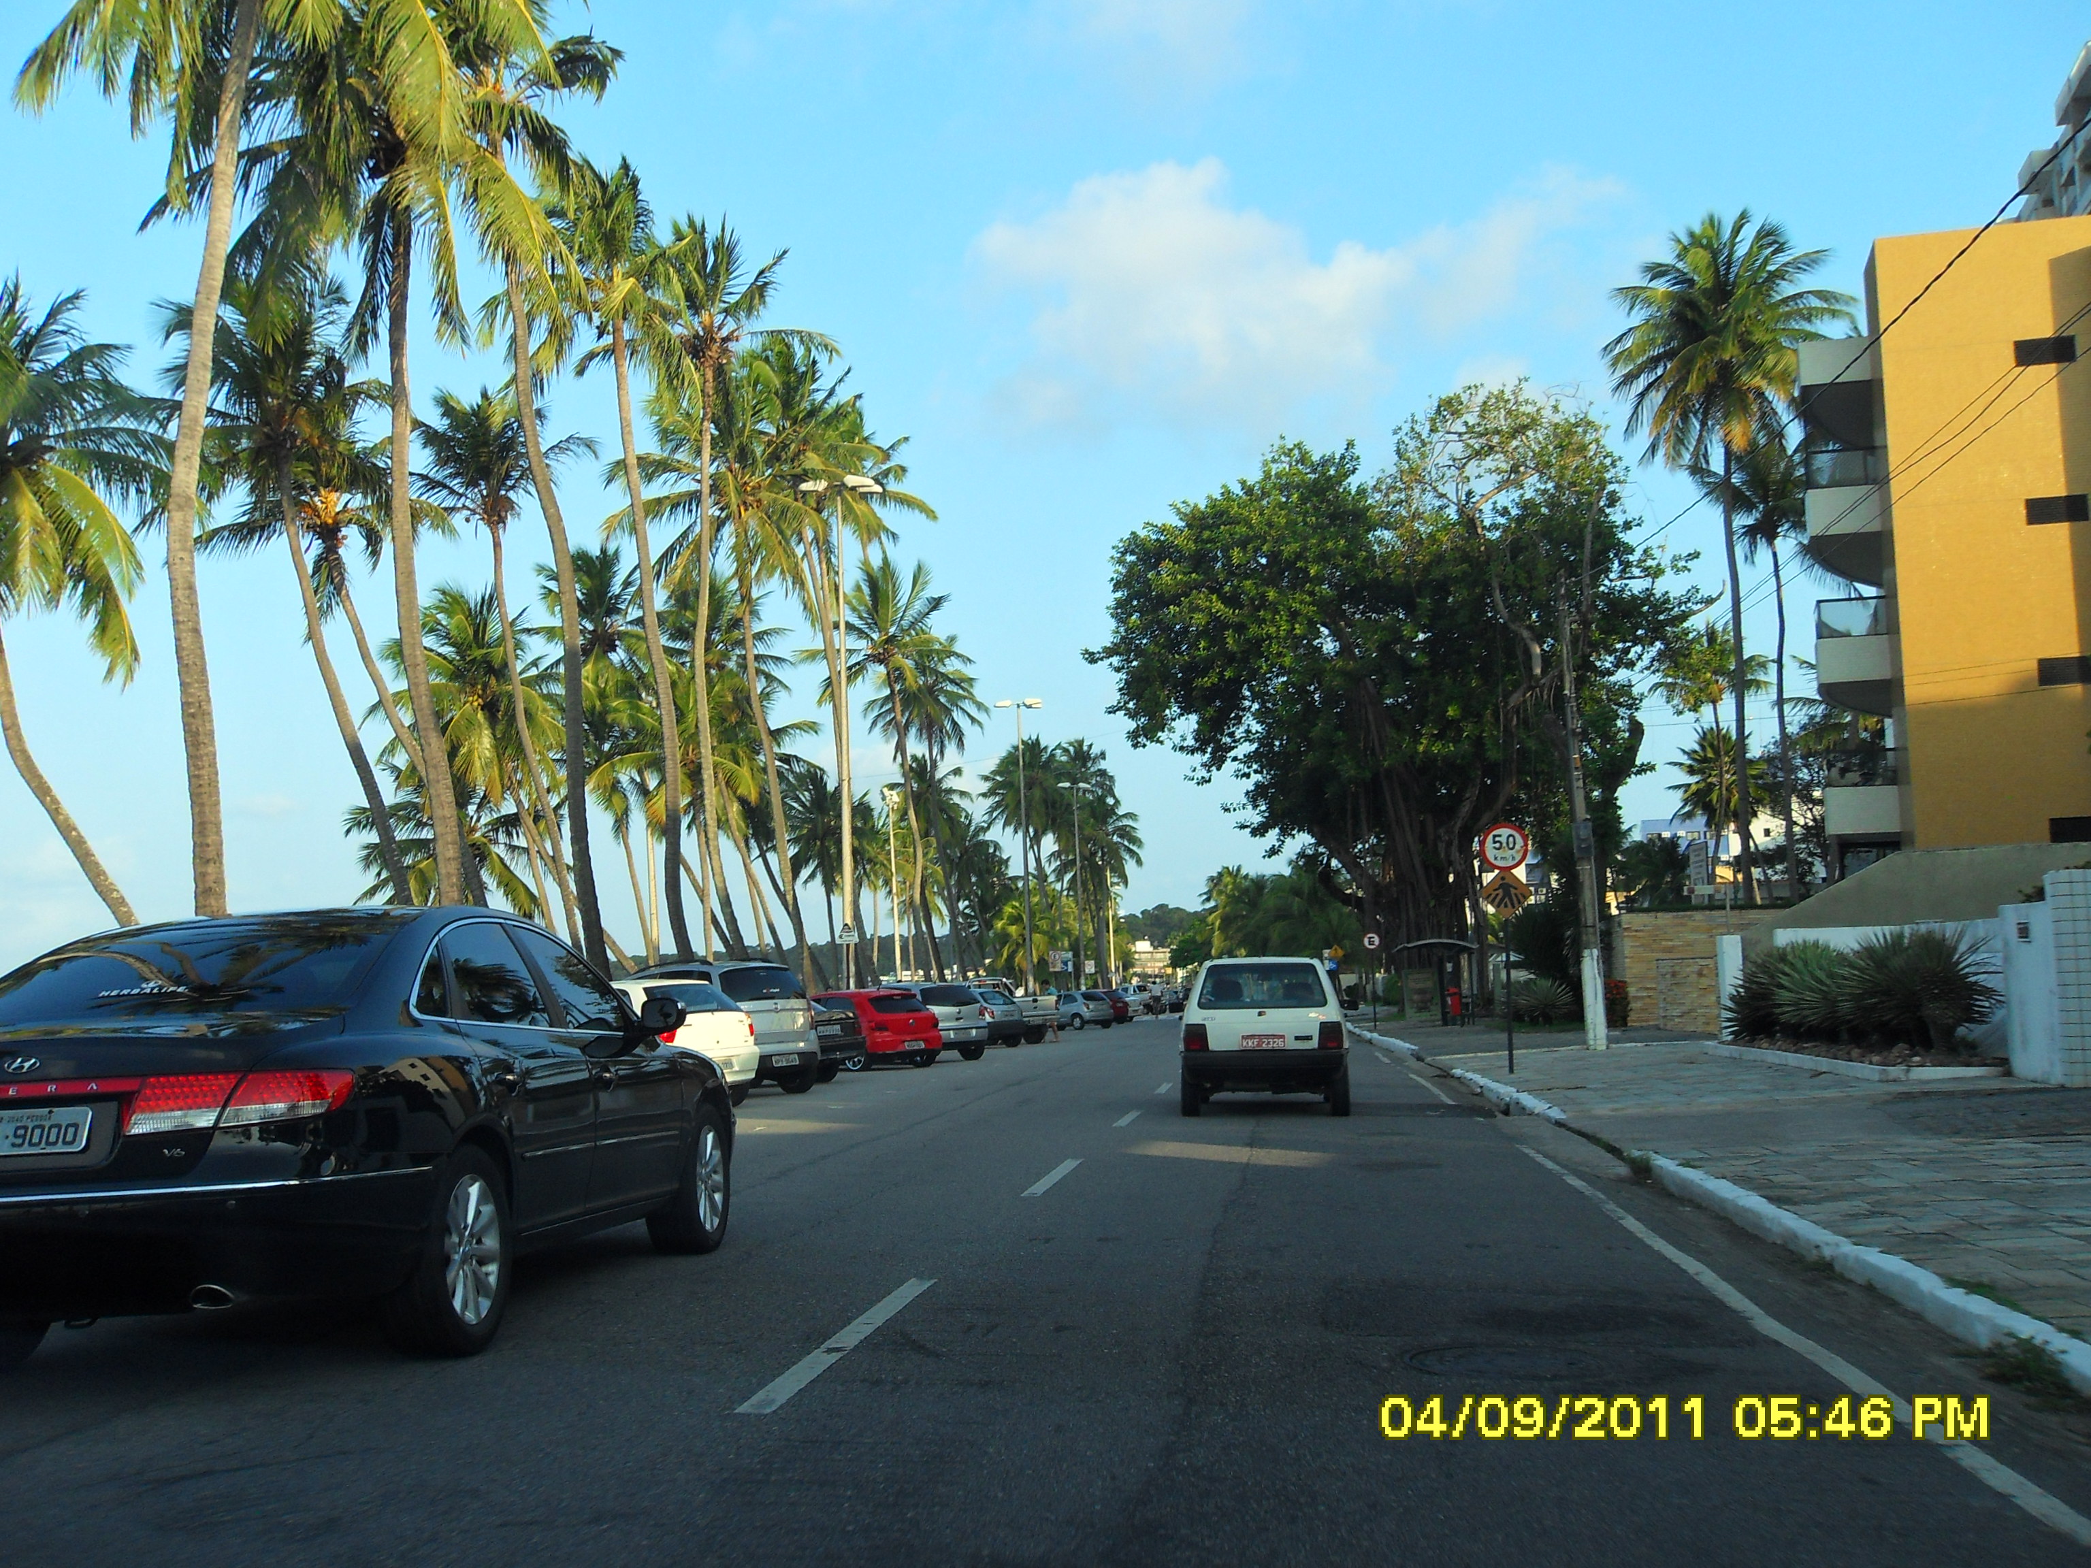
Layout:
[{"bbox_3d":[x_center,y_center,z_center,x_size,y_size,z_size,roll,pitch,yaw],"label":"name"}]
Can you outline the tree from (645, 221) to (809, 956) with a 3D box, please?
[{"bbox_3d":[-7.425,-3.621,50.000,3.863,19.625,3.863,-2,-6,0],"label":"tree"}]

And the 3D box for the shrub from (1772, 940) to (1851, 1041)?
[{"bbox_3d":[9.831,2.689,27.042,1.250,1.385,1.250,-3,-6,20],"label":"shrub"}]

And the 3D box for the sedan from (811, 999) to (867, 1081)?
[{"bbox_3d":[-4.503,3.695,31.098,1.680,1.430,4.300,3,-7,-40],"label":"sedan"}]

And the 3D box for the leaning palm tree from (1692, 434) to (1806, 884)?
[{"bbox_3d":[23.459,-2.158,67.498,5.300,18.465,5.300,-3,-6,19],"label":"leaning palm tree"}]

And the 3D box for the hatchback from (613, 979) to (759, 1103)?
[{"bbox_3d":[-4.965,3.015,24.237,1.640,1.440,3.830,3,-7,-38],"label":"hatchback"}]

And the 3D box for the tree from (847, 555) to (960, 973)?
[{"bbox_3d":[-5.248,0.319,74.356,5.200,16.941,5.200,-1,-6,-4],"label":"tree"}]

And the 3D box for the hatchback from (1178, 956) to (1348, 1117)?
[{"bbox_3d":[2.137,2.460,20.537,1.550,1.450,3.690,-2,-6,6],"label":"hatchback"}]

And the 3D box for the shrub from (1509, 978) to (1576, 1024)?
[{"bbox_3d":[11.275,4.933,48.000,1.521,1.076,1.521,-2,-6,0],"label":"shrub"}]

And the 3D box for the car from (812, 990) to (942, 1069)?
[{"bbox_3d":[-3.605,4.288,37.192,1.660,1.440,3.900,3,-7,-38],"label":"car"}]

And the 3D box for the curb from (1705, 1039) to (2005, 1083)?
[{"bbox_3d":[10.047,3.438,27.112,1.395,0.170,12.643,-2,-6,10],"label":"curb"}]

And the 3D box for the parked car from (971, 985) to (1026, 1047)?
[{"bbox_3d":[-2.287,5.718,51.705,1.640,1.440,3.850,3,-7,-38],"label":"parked car"}]

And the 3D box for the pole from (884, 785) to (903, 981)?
[{"bbox_3d":[-5.226,4.379,73.569,0.600,8.634,0.500,-2,-6,7],"label":"pole"}]

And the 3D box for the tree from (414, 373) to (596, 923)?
[{"bbox_3d":[-13.556,-1.699,53.000,4.423,16.853,4.423,-2,-6,0],"label":"tree"}]

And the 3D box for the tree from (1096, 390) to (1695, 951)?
[{"bbox_3d":[10.444,-2.471,63.039,17.400,19.042,16.500,-2,-6,9],"label":"tree"}]

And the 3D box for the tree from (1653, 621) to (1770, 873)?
[{"bbox_3d":[28.151,1.084,88.266,5.200,15.949,5.200,-3,-6,18],"label":"tree"}]

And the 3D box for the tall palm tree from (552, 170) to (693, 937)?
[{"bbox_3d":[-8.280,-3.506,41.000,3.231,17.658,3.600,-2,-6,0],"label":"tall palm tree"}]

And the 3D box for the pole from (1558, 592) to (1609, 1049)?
[{"bbox_3d":[8.504,0.543,33.594,0.360,7.297,0.340,-3,-6,0],"label":"pole"}]

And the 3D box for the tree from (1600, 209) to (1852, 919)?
[{"bbox_3d":[16.767,-4.219,50.000,5.911,18.904,5.911,-2,-6,0],"label":"tree"}]

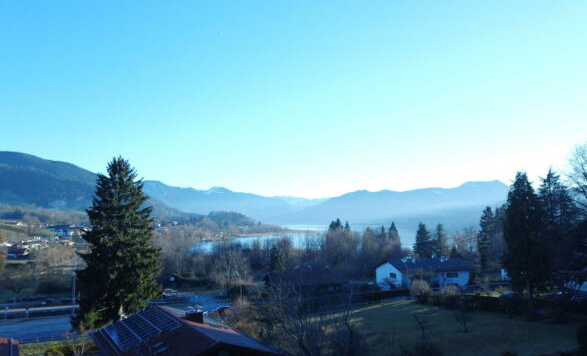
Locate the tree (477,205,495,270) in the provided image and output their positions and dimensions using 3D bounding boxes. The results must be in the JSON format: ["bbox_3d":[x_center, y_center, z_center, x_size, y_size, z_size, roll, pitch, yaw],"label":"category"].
[{"bbox_3d":[58.254,19.545,133.742,5.460,21.760,5.460,-2,-6,23],"label":"tree"}]

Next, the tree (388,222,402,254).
[{"bbox_3d":[36.173,24.973,156.325,5.140,18.290,5.140,-1,-6,13],"label":"tree"}]

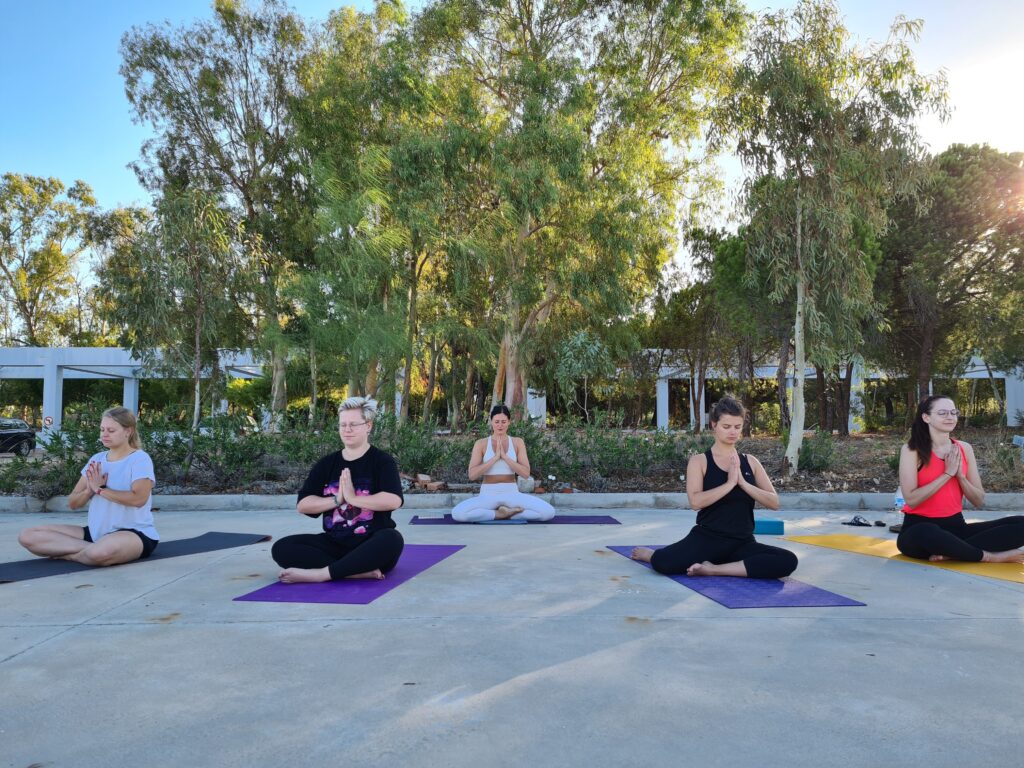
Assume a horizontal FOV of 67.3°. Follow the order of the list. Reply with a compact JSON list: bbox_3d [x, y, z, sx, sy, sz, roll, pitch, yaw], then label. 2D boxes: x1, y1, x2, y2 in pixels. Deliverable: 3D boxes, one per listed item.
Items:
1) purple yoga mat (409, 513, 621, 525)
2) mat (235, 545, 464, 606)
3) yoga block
[{"bbox_3d":[0.021,1.153,6.529,1.725,0.010,0.611,0,-4,-2],"label":"purple yoga mat"},{"bbox_3d":[-0.746,0.978,4.119,0.605,0.010,1.788,-1,-4,10],"label":"mat"},{"bbox_3d":[1.860,1.049,5.646,0.230,0.096,0.150,0,-4,4],"label":"yoga block"}]

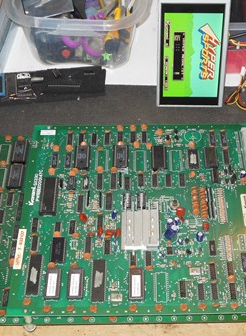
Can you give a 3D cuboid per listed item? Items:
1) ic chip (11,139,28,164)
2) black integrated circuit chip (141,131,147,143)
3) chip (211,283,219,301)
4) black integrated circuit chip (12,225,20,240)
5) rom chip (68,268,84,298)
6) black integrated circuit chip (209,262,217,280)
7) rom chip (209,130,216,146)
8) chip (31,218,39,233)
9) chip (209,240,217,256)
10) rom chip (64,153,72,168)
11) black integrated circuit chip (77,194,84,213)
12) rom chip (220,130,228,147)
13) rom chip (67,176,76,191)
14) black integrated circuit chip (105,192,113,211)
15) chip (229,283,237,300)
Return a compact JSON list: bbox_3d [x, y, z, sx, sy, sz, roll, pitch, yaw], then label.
[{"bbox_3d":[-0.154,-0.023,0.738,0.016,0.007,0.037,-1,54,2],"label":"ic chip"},{"bbox_3d":[0.031,-0.043,0.710,0.007,0.004,0.020,-1,55,2],"label":"black integrated circuit chip"},{"bbox_3d":[0.108,0.146,0.581,0.008,0.004,0.020,-1,56,2],"label":"chip"},{"bbox_3d":[-0.141,0.086,0.655,0.008,0.004,0.020,0,56,1],"label":"black integrated circuit chip"},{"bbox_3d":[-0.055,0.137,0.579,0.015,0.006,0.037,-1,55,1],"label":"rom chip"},{"bbox_3d":[0.108,0.124,0.591,0.007,0.004,0.020,-1,55,2],"label":"black integrated circuit chip"},{"bbox_3d":[0.128,-0.042,0.704,0.007,0.004,0.025,-1,55,2],"label":"rom chip"},{"bbox_3d":[-0.113,0.075,0.639,0.007,0.004,0.019,-1,54,2],"label":"chip"},{"bbox_3d":[0.111,0.100,0.612,0.007,0.004,0.019,0,56,1],"label":"chip"},{"bbox_3d":[-0.076,-0.009,0.685,0.007,0.004,0.024,-1,55,1],"label":"rom chip"},{"bbox_3d":[-0.056,0.048,0.655,0.008,0.004,0.025,-1,54,2],"label":"black integrated circuit chip"},{"bbox_3d":[0.143,-0.042,0.703,0.007,0.004,0.025,-1,55,2],"label":"rom chip"},{"bbox_3d":[-0.070,0.021,0.669,0.008,0.006,0.020,-1,55,2],"label":"rom chip"},{"bbox_3d":[-0.019,0.045,0.654,0.008,0.004,0.025,-1,56,2],"label":"black integrated circuit chip"},{"bbox_3d":[0.129,0.145,0.579,0.008,0.004,0.020,-1,54,2],"label":"chip"}]

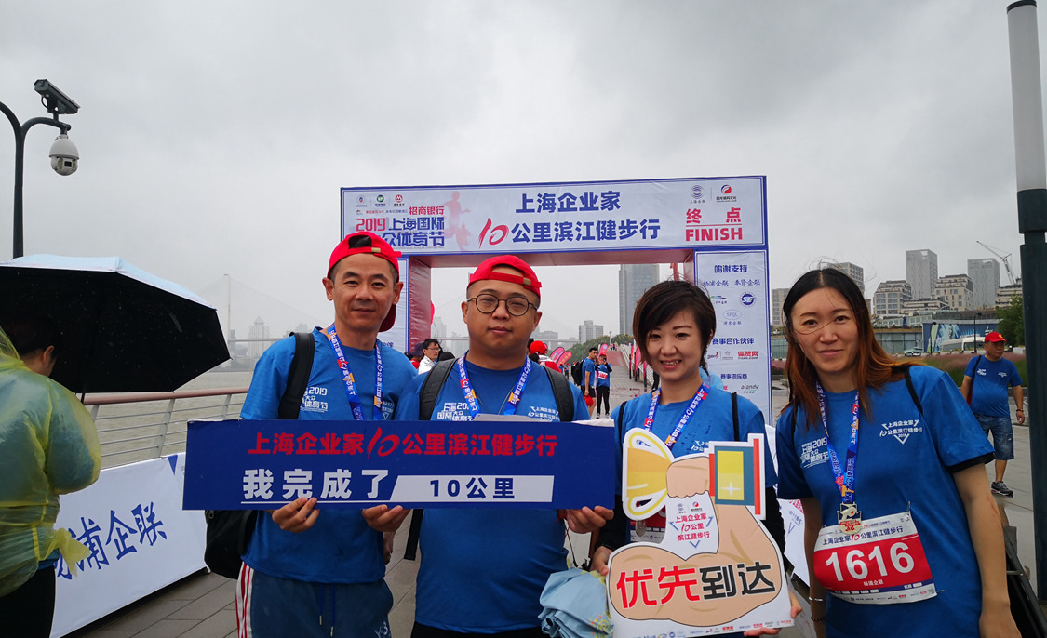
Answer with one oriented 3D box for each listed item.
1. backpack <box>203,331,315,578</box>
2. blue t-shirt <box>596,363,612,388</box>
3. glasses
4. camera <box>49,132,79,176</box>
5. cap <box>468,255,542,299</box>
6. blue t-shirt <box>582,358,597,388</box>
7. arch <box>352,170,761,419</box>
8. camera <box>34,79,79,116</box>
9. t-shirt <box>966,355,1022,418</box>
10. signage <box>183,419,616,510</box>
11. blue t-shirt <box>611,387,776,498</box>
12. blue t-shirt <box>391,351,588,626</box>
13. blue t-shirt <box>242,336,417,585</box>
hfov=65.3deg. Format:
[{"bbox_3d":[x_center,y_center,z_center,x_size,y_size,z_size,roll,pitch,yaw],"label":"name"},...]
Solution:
[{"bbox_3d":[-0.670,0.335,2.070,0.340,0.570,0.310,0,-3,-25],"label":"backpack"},{"bbox_3d":[2.090,1.462,21.200,0.460,0.680,0.290,-1,-3,3],"label":"blue t-shirt"},{"bbox_3d":[-0.046,-0.024,1.945,0.148,0.048,0.135,5,-6,2],"label":"glasses"},{"bbox_3d":[-4.334,-1.549,7.700,0.250,0.390,0.250,2,-4,-45],"label":"camera"},{"bbox_3d":[-0.040,-0.080,1.920,0.170,0.130,0.250,6,-13,-2],"label":"cap"},{"bbox_3d":[1.539,1.264,19.300,0.330,0.680,0.470,-1,-3,-3],"label":"blue t-shirt"},{"bbox_3d":[0.445,0.105,12.140,6.000,4.000,1.500,-1,-3,5],"label":"arch"},{"bbox_3d":[-4.457,-2.106,7.800,0.160,0.170,0.420,-1,-21,13],"label":"camera"},{"bbox_3d":[4.834,0.699,8.400,0.480,0.620,0.320,-2,-3,19],"label":"t-shirt"},{"bbox_3d":[-0.262,0.307,1.720,0.905,0.187,0.020,0,-5,2],"label":"signage"},{"bbox_3d":[0.410,0.445,1.960,0.405,0.575,0.250,-2,-3,22],"label":"blue t-shirt"},{"bbox_3d":[-0.074,0.392,1.930,0.490,0.650,0.320,-1,-3,0],"label":"blue t-shirt"},{"bbox_3d":[-0.465,0.315,1.950,0.420,0.580,0.280,0,-3,-19],"label":"blue t-shirt"}]

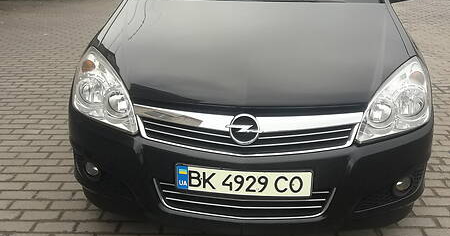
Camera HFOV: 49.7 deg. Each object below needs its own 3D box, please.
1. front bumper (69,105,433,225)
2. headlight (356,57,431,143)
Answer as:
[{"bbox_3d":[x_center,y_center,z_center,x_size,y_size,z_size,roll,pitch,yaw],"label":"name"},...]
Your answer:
[{"bbox_3d":[0.094,0.159,2.118,1.680,0.540,0.540,2,21,4],"label":"front bumper"},{"bbox_3d":[0.718,-0.097,2.078,0.370,0.250,0.530,2,21,4],"label":"headlight"}]

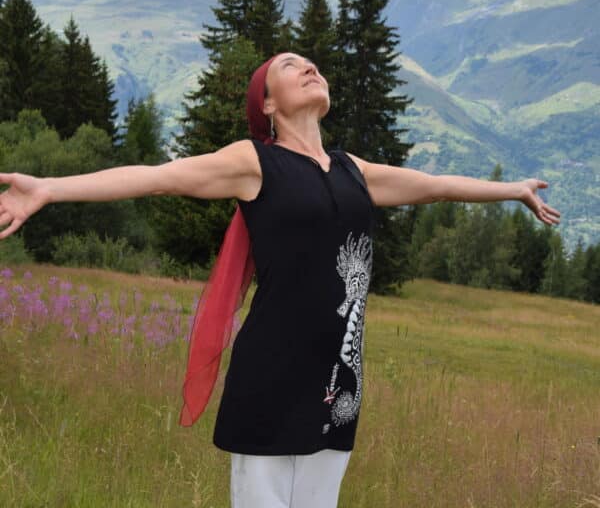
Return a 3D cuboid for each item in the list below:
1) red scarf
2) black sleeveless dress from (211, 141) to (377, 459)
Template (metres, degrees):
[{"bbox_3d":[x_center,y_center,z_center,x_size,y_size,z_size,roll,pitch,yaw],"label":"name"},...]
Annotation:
[{"bbox_3d":[-0.186,-0.040,2.920,0.210,0.930,0.270,-4,8,-38],"label":"red scarf"},{"bbox_3d":[-0.014,0.105,2.840,0.410,0.770,0.280,-4,8,-38],"label":"black sleeveless dress"}]

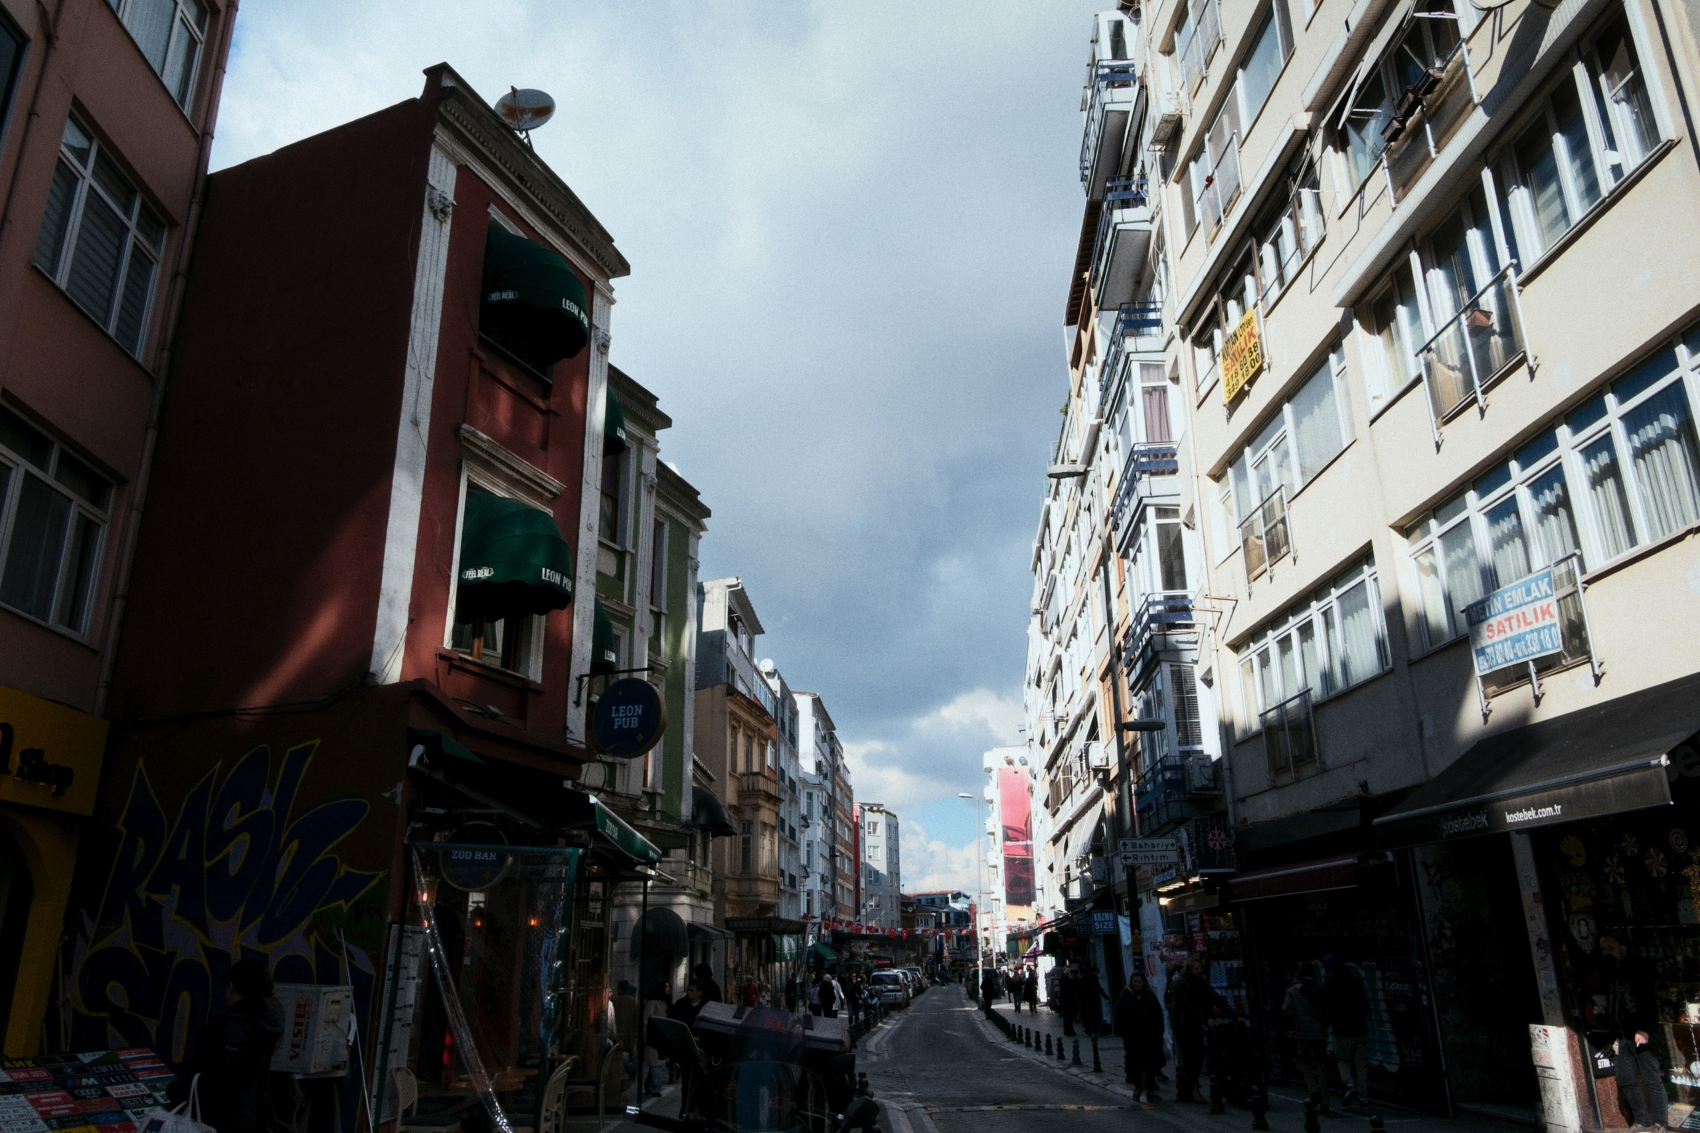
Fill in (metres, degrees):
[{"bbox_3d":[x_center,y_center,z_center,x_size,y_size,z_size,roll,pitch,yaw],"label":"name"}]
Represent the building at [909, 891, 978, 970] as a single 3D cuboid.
[{"bbox_3d":[15.133,60.559,185.796,10.500,13.500,10.500,-9,-20,23],"label":"building"}]

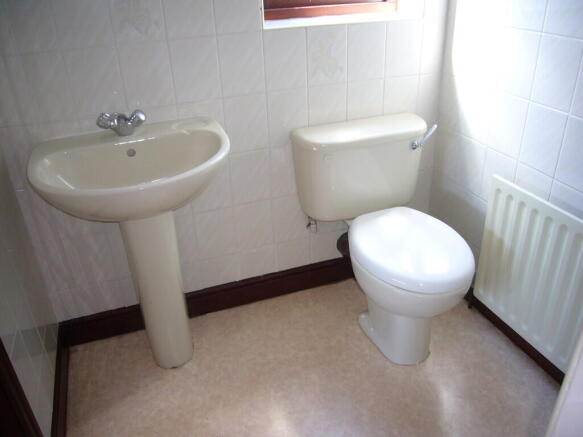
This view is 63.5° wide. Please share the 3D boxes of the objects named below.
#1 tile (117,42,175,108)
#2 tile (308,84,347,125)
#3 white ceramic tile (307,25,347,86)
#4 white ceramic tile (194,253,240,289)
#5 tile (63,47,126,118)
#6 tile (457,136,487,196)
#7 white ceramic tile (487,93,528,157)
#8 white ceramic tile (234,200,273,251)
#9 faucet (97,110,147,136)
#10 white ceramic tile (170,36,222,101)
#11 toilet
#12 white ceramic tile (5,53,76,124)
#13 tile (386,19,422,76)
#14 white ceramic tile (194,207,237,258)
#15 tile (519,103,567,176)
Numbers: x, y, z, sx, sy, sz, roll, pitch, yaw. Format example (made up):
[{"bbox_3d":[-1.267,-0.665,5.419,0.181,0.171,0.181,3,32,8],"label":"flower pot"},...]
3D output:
[{"bbox_3d":[-0.440,-0.438,1.446,0.150,0.201,0.010,-12,30,-16],"label":"tile"},{"bbox_3d":[0.129,-0.388,1.718,0.151,0.201,0.010,-12,30,-17],"label":"tile"},{"bbox_3d":[0.122,-0.561,1.622,0.151,0.201,0.010,-12,30,-17],"label":"white ceramic tile"},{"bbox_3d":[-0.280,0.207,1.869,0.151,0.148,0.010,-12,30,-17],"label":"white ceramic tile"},{"bbox_3d":[-0.593,-0.421,1.440,0.150,0.201,0.010,-12,30,-16],"label":"tile"},{"bbox_3d":[0.670,-0.199,1.770,0.010,0.201,0.150,-12,30,-16],"label":"tile"},{"bbox_3d":[0.712,-0.309,1.548,0.010,0.201,0.151,-12,30,-17],"label":"white ceramic tile"},{"bbox_3d":[-0.139,0.027,1.821,0.150,0.201,0.010,-12,30,-16],"label":"white ceramic tile"},{"bbox_3d":[-0.509,-0.282,1.424,0.147,0.074,0.125,-12,30,-16],"label":"faucet"},{"bbox_3d":[-0.306,-0.479,1.522,0.150,0.201,0.010,-12,30,-16],"label":"white ceramic tile"},{"bbox_3d":[0.356,0.095,1.644,0.500,0.720,0.690,-12,30,-17],"label":"toilet"},{"bbox_3d":[-0.718,-0.378,1.365,0.150,0.201,0.010,-12,30,-16],"label":"white ceramic tile"},{"bbox_3d":[0.404,-0.618,1.711,0.151,0.201,0.010,-12,30,-17],"label":"tile"},{"bbox_3d":[-0.280,0.056,1.778,0.150,0.201,0.010,-12,30,-16],"label":"white ceramic tile"},{"bbox_3d":[0.785,-0.246,1.472,0.010,0.201,0.150,-12,30,-16],"label":"tile"}]

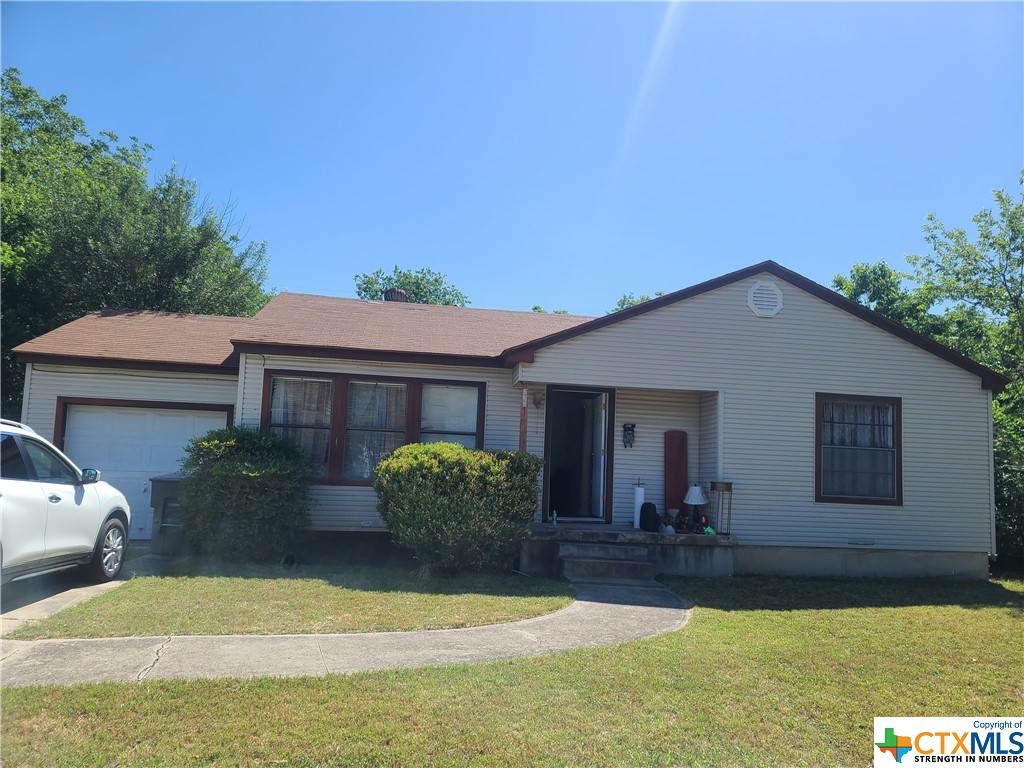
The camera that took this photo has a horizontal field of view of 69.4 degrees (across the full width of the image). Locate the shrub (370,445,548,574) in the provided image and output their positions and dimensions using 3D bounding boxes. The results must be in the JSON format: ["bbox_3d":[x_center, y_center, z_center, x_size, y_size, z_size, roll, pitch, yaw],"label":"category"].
[{"bbox_3d":[-0.766,1.763,10.638,2.400,1.810,1.700,3,-6,-8],"label":"shrub"}]

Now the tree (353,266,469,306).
[{"bbox_3d":[-4.032,-0.168,28.854,6.200,8.990,6.000,3,-6,-8],"label":"tree"}]

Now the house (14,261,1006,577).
[{"bbox_3d":[-0.319,0.654,14.816,15.750,4.880,8.400,3,-6,-8],"label":"house"}]

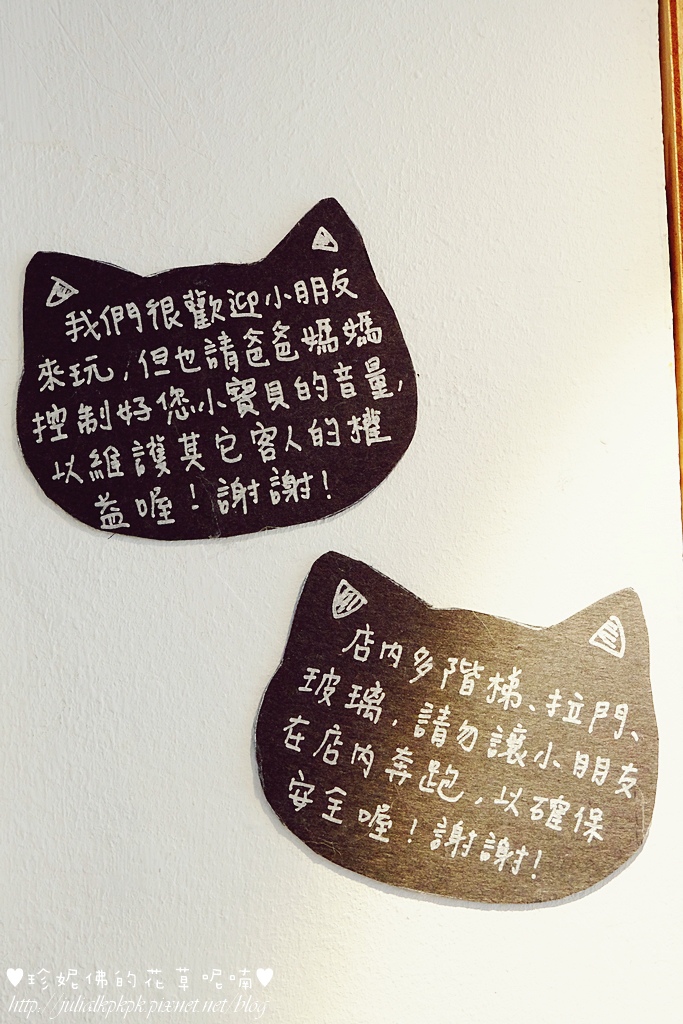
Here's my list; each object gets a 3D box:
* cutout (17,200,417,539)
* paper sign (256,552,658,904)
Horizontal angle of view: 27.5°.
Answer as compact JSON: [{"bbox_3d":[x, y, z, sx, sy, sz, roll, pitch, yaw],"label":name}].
[{"bbox_3d":[-0.072,-0.074,0.771,0.222,0.178,0.006,-10,-6,-1],"label":"cutout"},{"bbox_3d":[0.064,0.116,0.751,0.215,0.178,0.006,9,-6,1],"label":"paper sign"}]

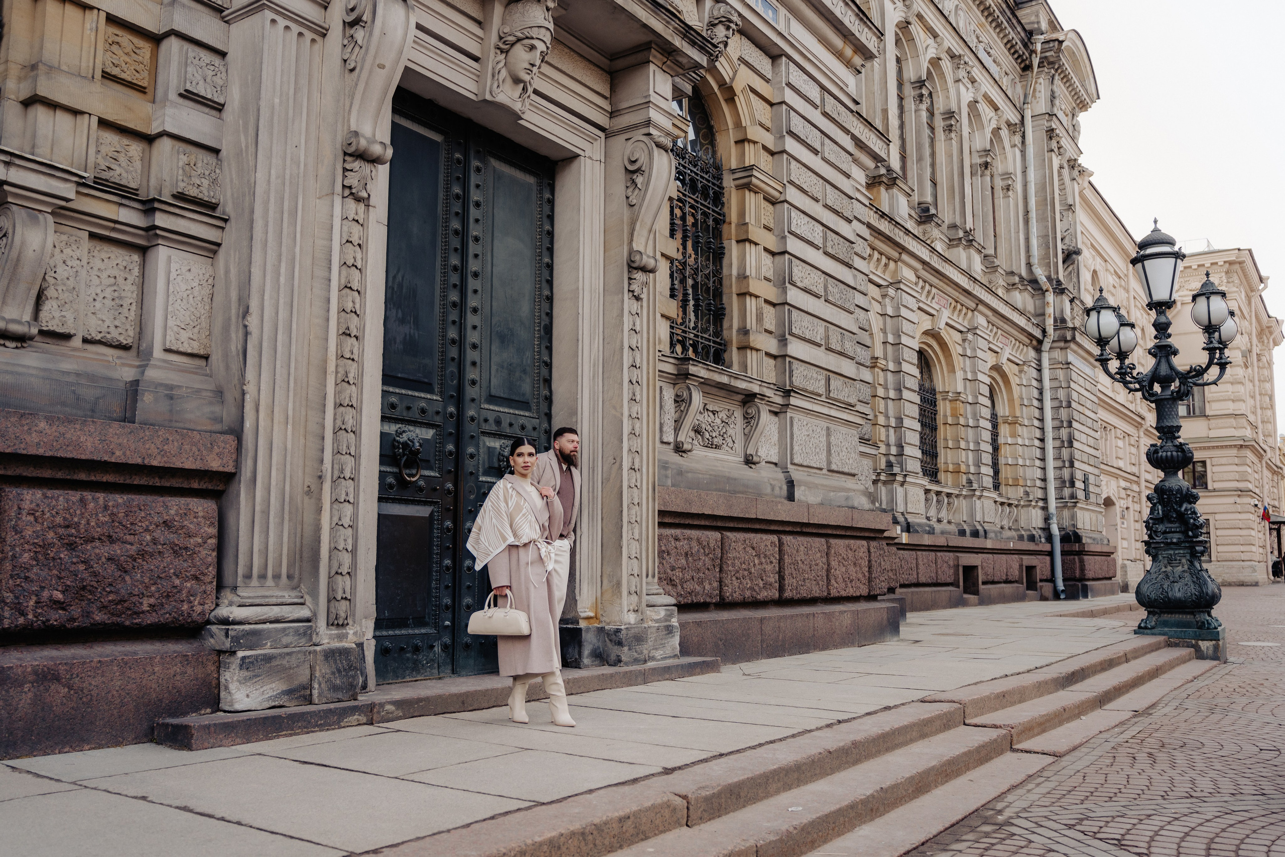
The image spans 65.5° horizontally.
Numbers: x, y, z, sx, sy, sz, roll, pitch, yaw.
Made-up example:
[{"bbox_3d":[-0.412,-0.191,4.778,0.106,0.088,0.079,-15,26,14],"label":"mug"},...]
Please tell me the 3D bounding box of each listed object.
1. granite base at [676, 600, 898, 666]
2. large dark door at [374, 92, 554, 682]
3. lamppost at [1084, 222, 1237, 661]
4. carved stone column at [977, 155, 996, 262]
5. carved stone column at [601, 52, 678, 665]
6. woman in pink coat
[{"bbox_3d":[1.722,2.287,11.346,0.360,0.486,5.535,-6,-10,36],"label":"granite base"},{"bbox_3d":[-1.431,-0.310,7.713,0.200,4.333,1.980,-6,-10,36],"label":"large dark door"},{"bbox_3d":[7.441,0.055,14.160,2.100,6.241,2.100,-6,-10,36],"label":"lamppost"},{"bbox_3d":[10.383,-6.607,29.984,0.420,3.516,0.420,-6,-10,36],"label":"carved stone column"},{"bbox_3d":[0.074,-0.613,8.737,0.549,5.224,0.738,-6,-10,36],"label":"carved stone column"},{"bbox_3d":[-0.719,0.923,6.222,0.560,1.733,0.440,7,-10,-39],"label":"woman in pink coat"}]

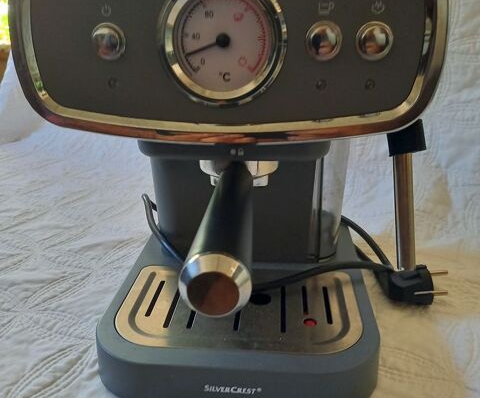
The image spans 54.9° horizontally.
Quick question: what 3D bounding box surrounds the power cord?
[{"bbox_3d":[0.043,0.043,0.482,0.303,0.076,0.176,1,21,5],"label":"power cord"}]

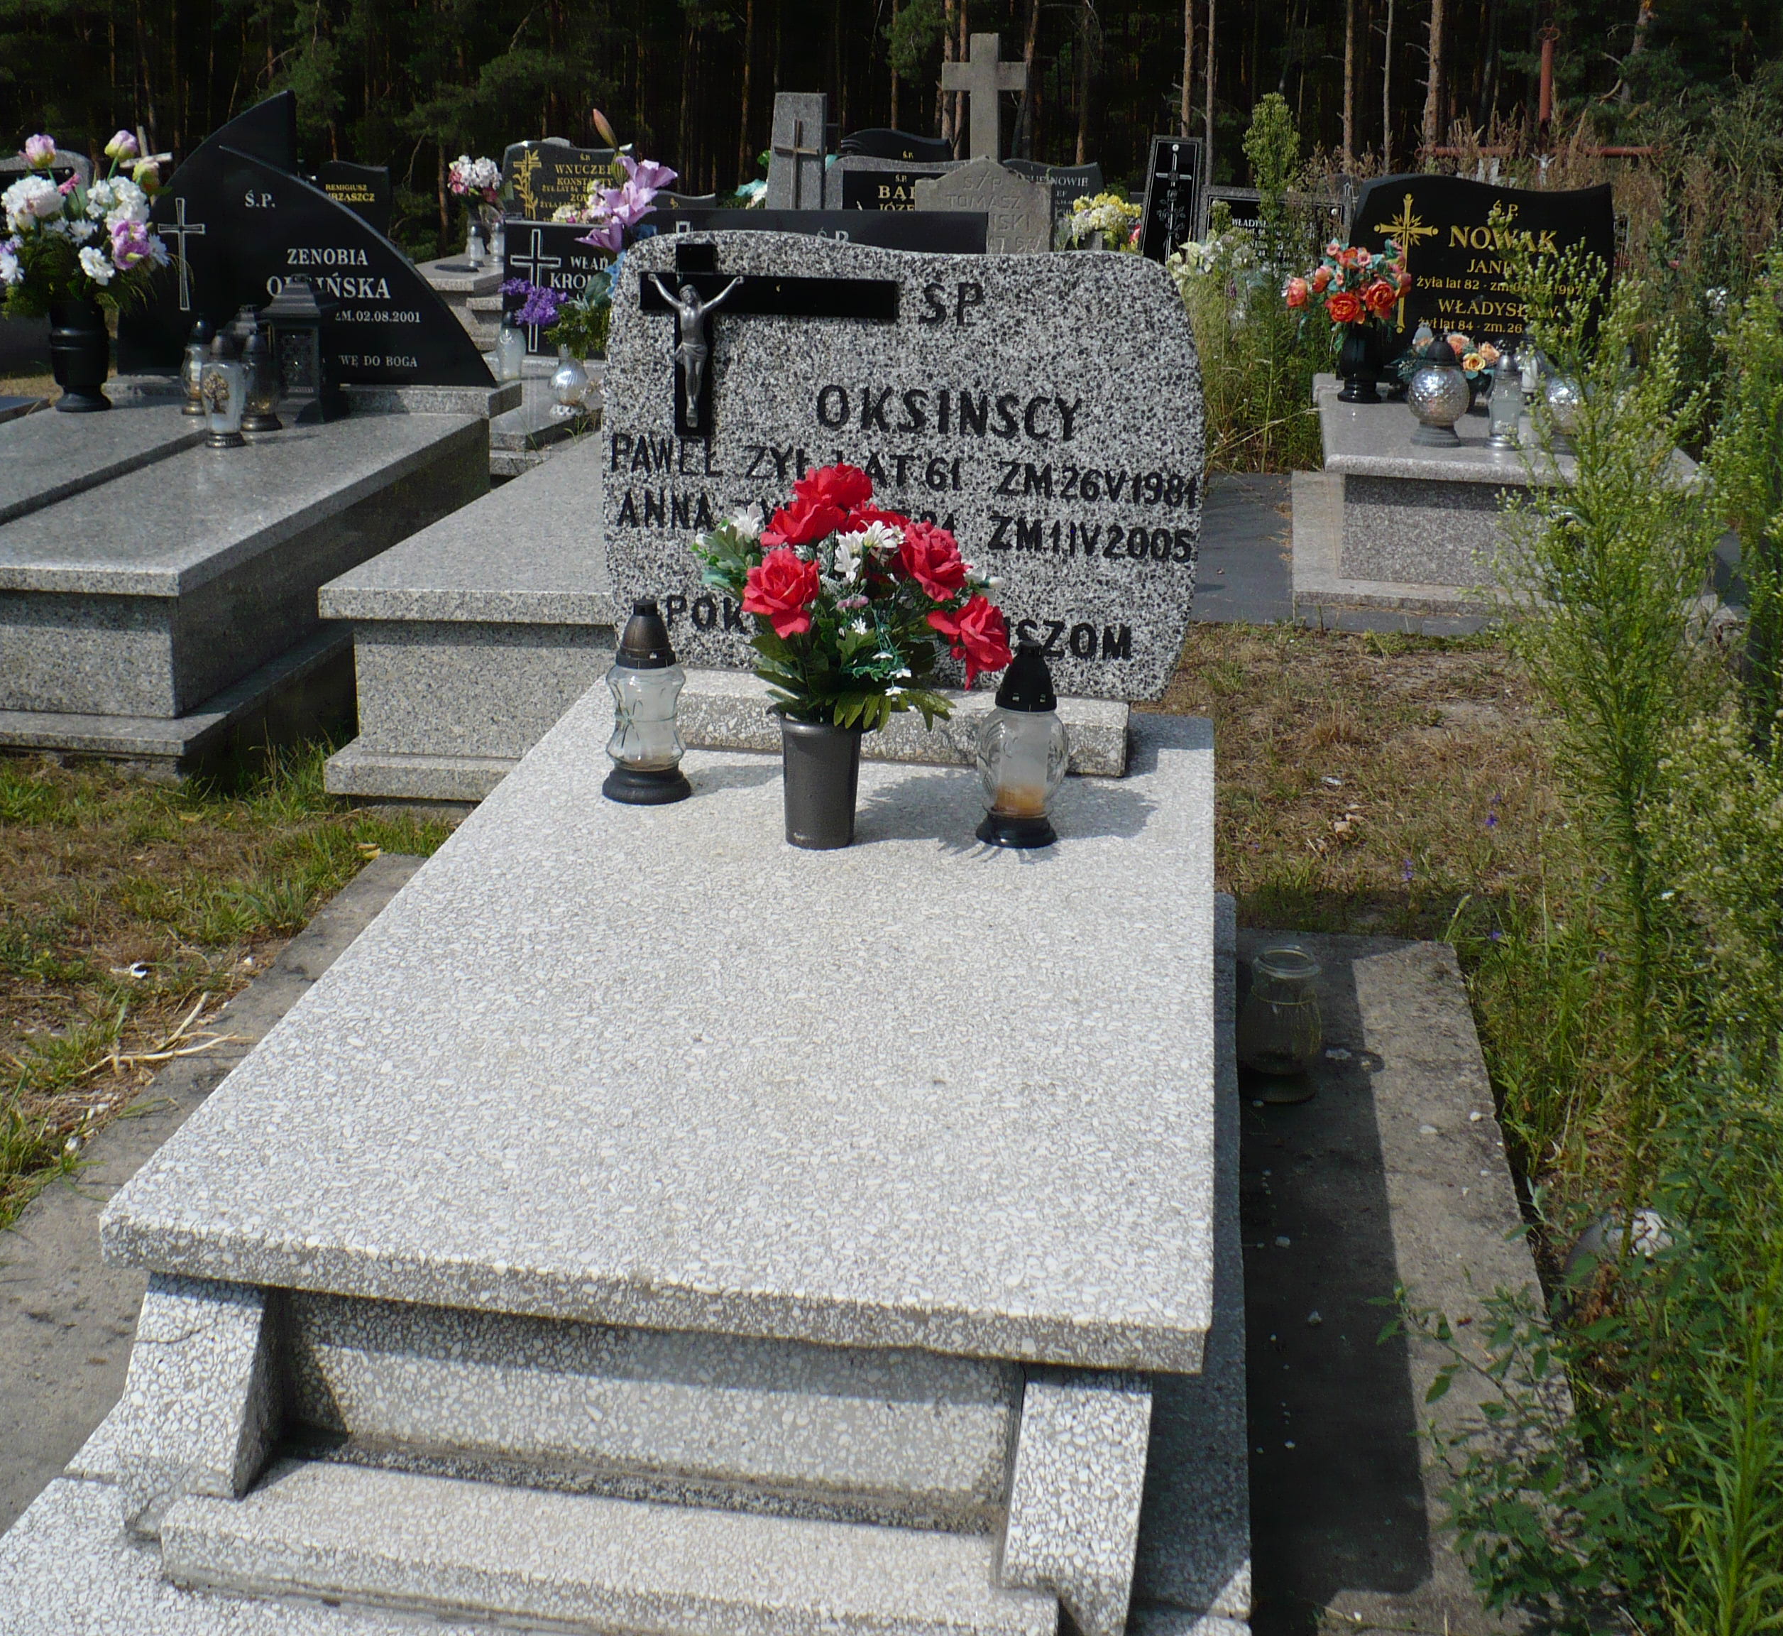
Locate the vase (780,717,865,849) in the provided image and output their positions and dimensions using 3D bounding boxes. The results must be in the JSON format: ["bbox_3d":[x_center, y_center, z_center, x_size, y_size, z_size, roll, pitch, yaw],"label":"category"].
[{"bbox_3d":[-0.088,-0.045,2.984,0.104,0.160,0.104,2,19,-1],"label":"vase"}]

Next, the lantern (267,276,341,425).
[{"bbox_3d":[-1.552,-1.245,6.168,0.168,0.357,0.168,4,19,7],"label":"lantern"}]

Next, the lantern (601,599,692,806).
[{"bbox_3d":[-0.345,-0.167,3.268,0.124,0.273,0.124,3,18,7],"label":"lantern"}]

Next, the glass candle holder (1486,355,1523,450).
[{"bbox_3d":[1.607,-1.089,6.061,0.096,0.230,0.096,4,19,7],"label":"glass candle holder"}]

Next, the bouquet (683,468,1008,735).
[{"bbox_3d":[-0.045,-0.270,2.900,0.388,0.332,0.316,4,19,6],"label":"bouquet"}]

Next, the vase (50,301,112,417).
[{"bbox_3d":[-2.177,-1.240,6.250,0.165,0.300,0.165,4,18,10],"label":"vase"}]

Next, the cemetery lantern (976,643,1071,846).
[{"bbox_3d":[0.179,-0.107,3.131,0.123,0.268,0.123,3,18,7],"label":"cemetery lantern"}]

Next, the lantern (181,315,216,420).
[{"bbox_3d":[-1.833,-1.204,6.178,0.100,0.253,0.100,4,19,7],"label":"lantern"}]

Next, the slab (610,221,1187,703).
[{"bbox_3d":[0.013,-0.535,3.518,0.900,0.680,0.090,3,18,7],"label":"slab"}]

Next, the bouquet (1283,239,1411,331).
[{"bbox_3d":[1.314,-1.530,6.720,0.360,0.270,0.310,3,18,9],"label":"bouquet"}]

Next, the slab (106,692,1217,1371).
[{"bbox_3d":[-0.096,0.118,2.829,0.967,0.046,1.799,4,19,6],"label":"slab"}]

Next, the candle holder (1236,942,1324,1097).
[{"bbox_3d":[0.547,0.286,3.245,0.118,0.192,0.118,3,18,7],"label":"candle holder"}]

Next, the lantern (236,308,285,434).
[{"bbox_3d":[-1.681,-1.190,6.200,0.128,0.310,0.128,4,18,10],"label":"lantern"}]

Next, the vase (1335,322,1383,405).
[{"bbox_3d":[1.361,-1.323,6.730,0.133,0.215,0.133,4,19,7],"label":"vase"}]

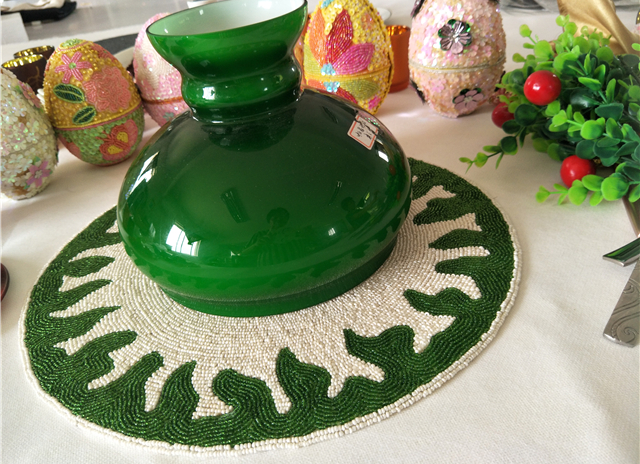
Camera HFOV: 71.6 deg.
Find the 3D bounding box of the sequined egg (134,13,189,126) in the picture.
[{"bbox_3d":[-0.163,-0.180,0.531,0.103,0.146,0.103,-9,35,0],"label":"sequined egg"}]

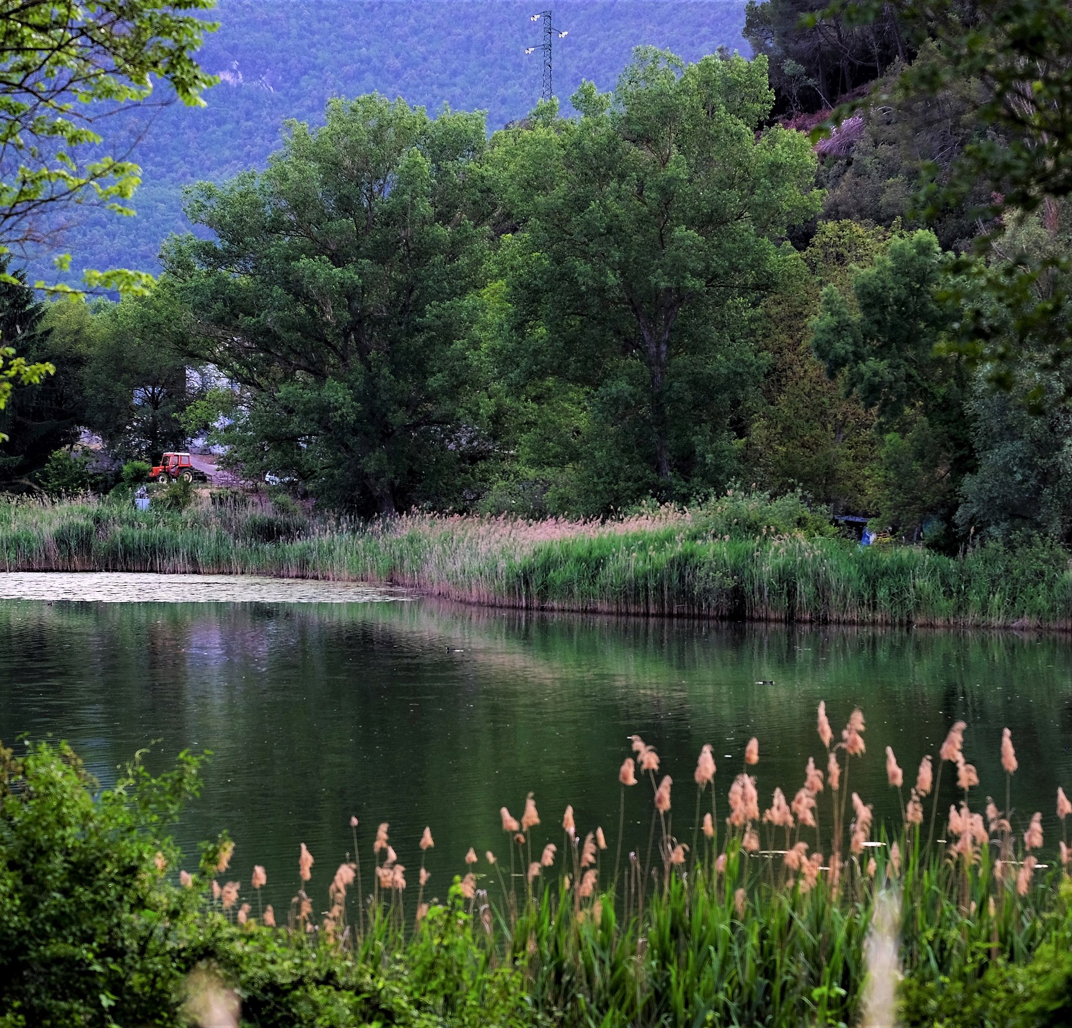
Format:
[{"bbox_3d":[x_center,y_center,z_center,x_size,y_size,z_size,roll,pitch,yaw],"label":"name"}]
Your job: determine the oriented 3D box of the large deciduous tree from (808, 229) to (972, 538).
[{"bbox_3d":[17.934,-6.364,197.000,8.282,16.016,8.500,0,1,0],"label":"large deciduous tree"}]

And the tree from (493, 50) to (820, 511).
[{"bbox_3d":[7.264,-13.548,235.000,19.686,28.839,18.000,0,1,0],"label":"tree"}]

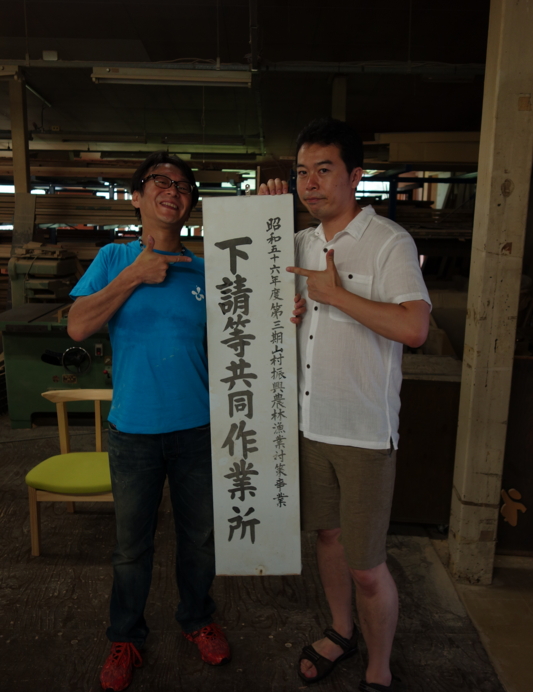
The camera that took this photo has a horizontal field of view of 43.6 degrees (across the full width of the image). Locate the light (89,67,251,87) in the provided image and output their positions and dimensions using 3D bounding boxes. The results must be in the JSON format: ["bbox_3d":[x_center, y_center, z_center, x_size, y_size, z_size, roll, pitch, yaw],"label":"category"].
[{"bbox_3d":[-0.733,-2.087,5.179,1.240,0.110,0.130,0,11,-3],"label":"light"}]

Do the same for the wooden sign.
[{"bbox_3d":[-0.037,0.130,1.972,0.260,1.127,0.025,-1,5,2],"label":"wooden sign"}]

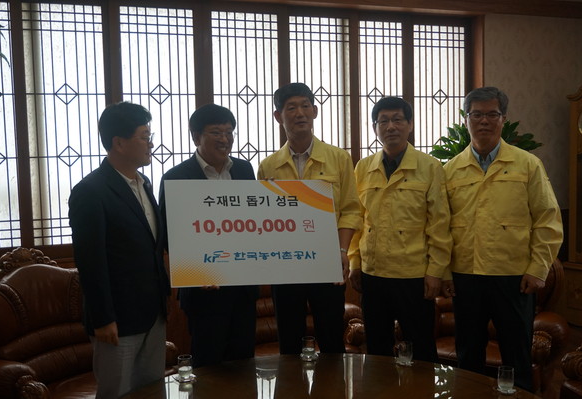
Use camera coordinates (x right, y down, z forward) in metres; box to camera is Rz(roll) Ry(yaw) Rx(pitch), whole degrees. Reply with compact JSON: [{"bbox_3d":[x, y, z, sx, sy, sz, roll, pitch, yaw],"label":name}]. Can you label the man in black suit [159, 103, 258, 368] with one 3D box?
[{"bbox_3d":[-0.333,0.395,2.967,0.480,1.602,0.380,-2,4,-15],"label":"man in black suit"}]

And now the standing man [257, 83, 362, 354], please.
[{"bbox_3d":[0.106,0.320,3.151,0.490,1.706,0.360,-1,4,10],"label":"standing man"}]

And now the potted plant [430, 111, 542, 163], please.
[{"bbox_3d":[1.347,0.228,4.608,0.760,1.622,0.760,0,4,22],"label":"potted plant"}]

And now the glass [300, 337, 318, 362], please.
[{"bbox_3d":[0.074,0.624,2.797,0.060,0.090,0.060,-1,4,0],"label":"glass"}]

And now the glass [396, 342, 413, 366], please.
[{"bbox_3d":[0.462,0.621,2.709,0.060,0.090,0.060,-1,4,0],"label":"glass"}]

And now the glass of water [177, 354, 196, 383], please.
[{"bbox_3d":[-0.412,0.649,2.595,0.060,0.090,0.060,-1,4,0],"label":"glass of water"}]

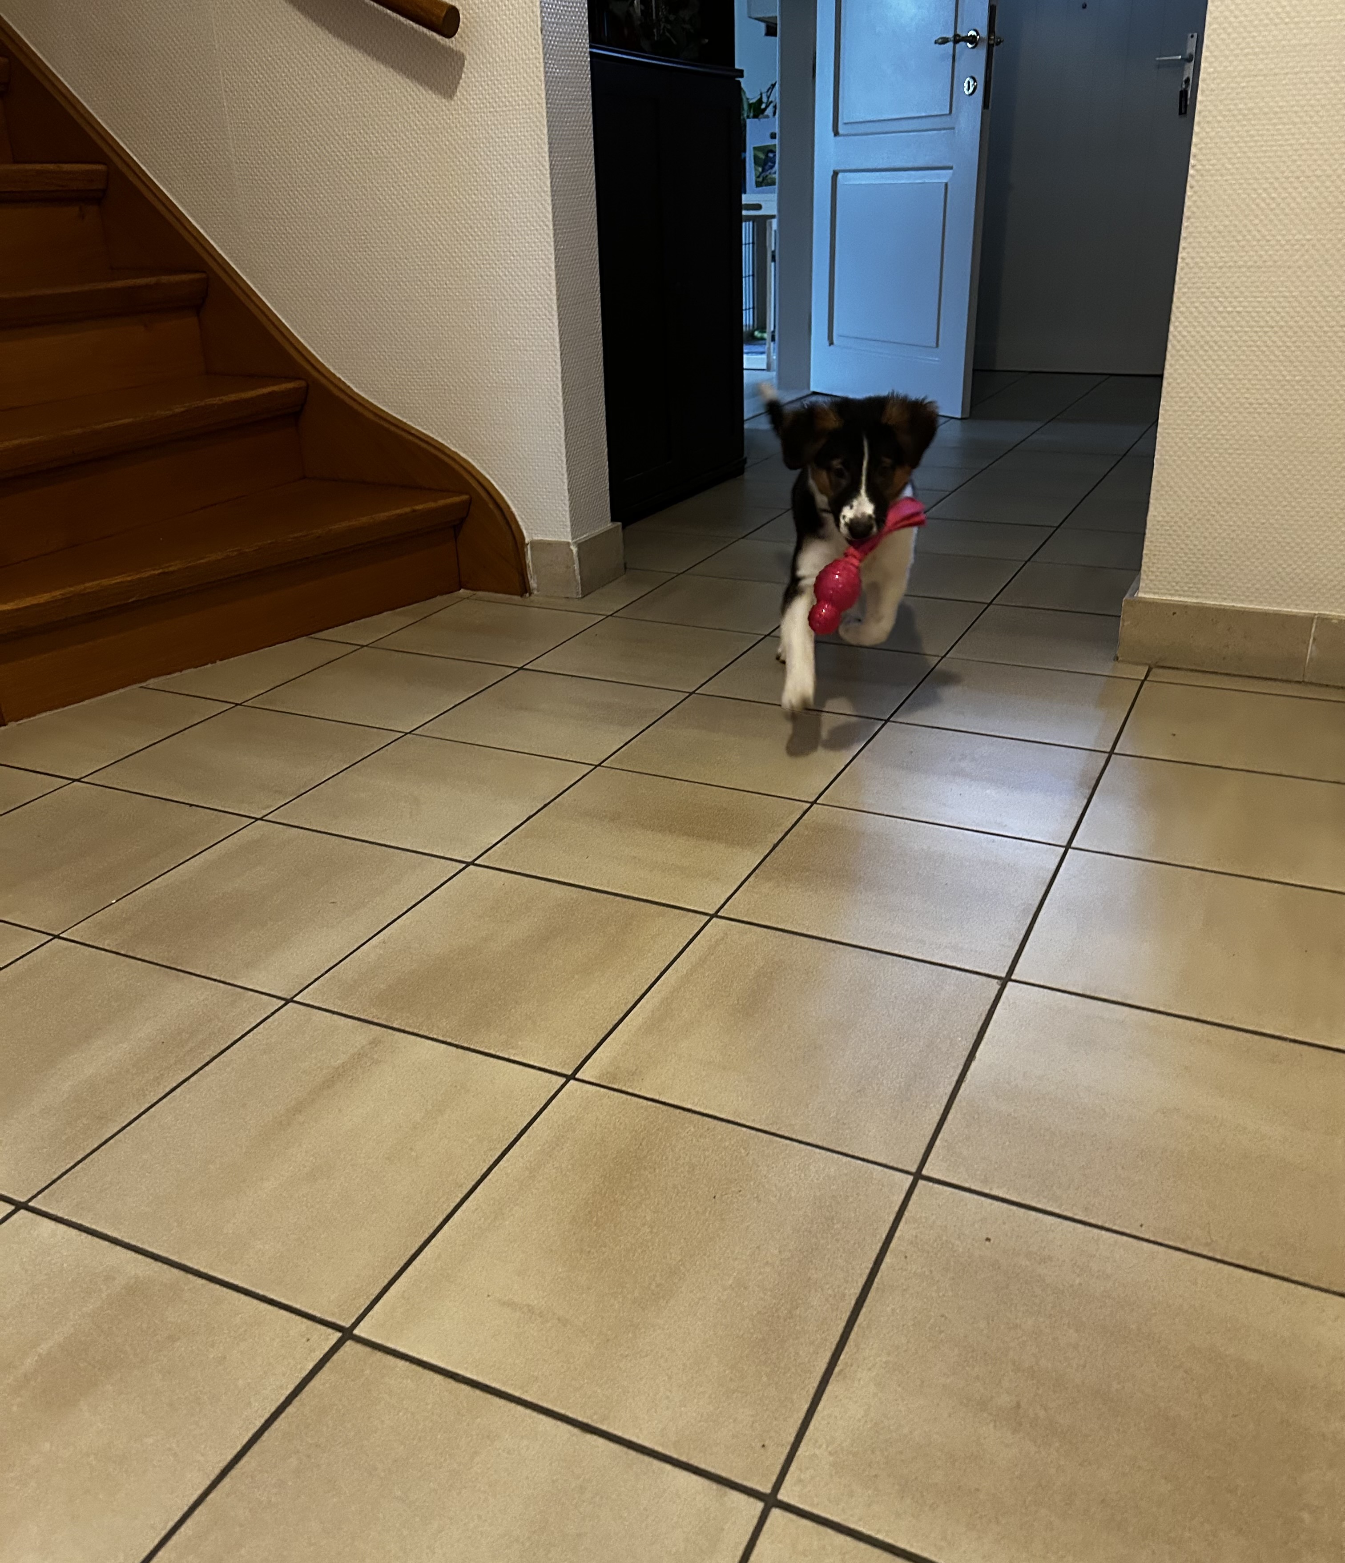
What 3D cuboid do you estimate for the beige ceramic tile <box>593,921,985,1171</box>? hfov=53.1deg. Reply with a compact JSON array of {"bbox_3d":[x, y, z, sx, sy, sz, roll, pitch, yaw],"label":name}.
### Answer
[{"bbox_3d":[0.115,0.226,1.210,0.297,0.012,0.297,10,26,24],"label":"beige ceramic tile"}]

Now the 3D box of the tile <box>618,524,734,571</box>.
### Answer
[{"bbox_3d":[-0.049,-0.479,2.811,0.285,0.010,0.297,10,26,24],"label":"tile"}]

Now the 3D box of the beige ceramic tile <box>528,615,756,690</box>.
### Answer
[{"bbox_3d":[-0.041,-0.208,2.196,0.297,0.010,0.297,10,26,24],"label":"beige ceramic tile"}]

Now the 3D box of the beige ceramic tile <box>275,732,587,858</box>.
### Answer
[{"bbox_3d":[-0.300,0.019,1.702,0.297,0.012,0.297,10,26,24],"label":"beige ceramic tile"}]

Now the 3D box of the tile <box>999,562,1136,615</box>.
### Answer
[{"bbox_3d":[0.759,-0.340,2.450,0.282,0.012,0.297,10,26,24],"label":"tile"}]

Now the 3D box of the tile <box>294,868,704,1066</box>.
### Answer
[{"bbox_3d":[-0.157,0.178,1.329,0.297,0.010,0.297,10,26,24],"label":"tile"}]

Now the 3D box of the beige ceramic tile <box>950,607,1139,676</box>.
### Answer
[{"bbox_3d":[0.636,-0.227,2.209,0.297,0.012,0.297,10,26,24],"label":"beige ceramic tile"}]

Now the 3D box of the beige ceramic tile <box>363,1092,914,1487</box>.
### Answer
[{"bbox_3d":[-0.015,0.339,0.960,0.297,0.012,0.297,10,26,24],"label":"beige ceramic tile"}]

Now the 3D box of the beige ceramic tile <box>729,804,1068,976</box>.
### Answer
[{"bbox_3d":[0.246,0.113,1.460,0.297,0.012,0.297,10,26,24],"label":"beige ceramic tile"}]

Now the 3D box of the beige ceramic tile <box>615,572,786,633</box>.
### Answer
[{"bbox_3d":[0.089,-0.320,2.444,0.297,0.010,0.297,10,26,24],"label":"beige ceramic tile"}]

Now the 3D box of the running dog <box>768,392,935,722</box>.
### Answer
[{"bbox_3d":[0.237,-0.339,1.930,0.225,0.430,0.480,-5,24,-7],"label":"running dog"}]

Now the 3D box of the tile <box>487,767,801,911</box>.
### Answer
[{"bbox_3d":[-0.027,0.065,1.576,0.297,0.012,0.297,10,26,24],"label":"tile"}]

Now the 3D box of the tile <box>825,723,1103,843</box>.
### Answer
[{"bbox_3d":[0.376,-0.001,1.710,0.297,0.012,0.297,10,26,24],"label":"tile"}]

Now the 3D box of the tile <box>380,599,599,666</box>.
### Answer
[{"bbox_3d":[-0.312,-0.254,2.322,0.297,0.012,0.297,10,26,24],"label":"tile"}]

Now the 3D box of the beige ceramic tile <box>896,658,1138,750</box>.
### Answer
[{"bbox_3d":[0.506,-0.114,1.951,0.297,0.012,0.297,10,26,24],"label":"beige ceramic tile"}]

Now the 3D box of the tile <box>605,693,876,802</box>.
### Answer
[{"bbox_3d":[0.102,-0.048,1.826,0.297,0.010,0.297,10,26,24],"label":"tile"}]

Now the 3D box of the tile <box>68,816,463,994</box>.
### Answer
[{"bbox_3d":[-0.430,0.131,1.450,0.297,0.010,0.297,10,26,24],"label":"tile"}]

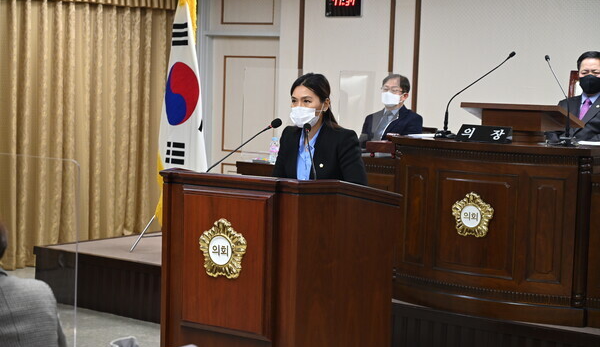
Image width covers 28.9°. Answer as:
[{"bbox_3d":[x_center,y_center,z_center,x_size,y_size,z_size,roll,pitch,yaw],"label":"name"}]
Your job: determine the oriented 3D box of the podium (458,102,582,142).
[{"bbox_3d":[1.227,-0.281,6.447,0.560,0.210,0.410,5,7,33],"label":"podium"}]

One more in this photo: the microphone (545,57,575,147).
[{"bbox_3d":[1.370,-0.397,6.131,0.120,0.475,0.470,2,5,-1],"label":"microphone"}]

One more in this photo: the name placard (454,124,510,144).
[{"bbox_3d":[0.967,-0.202,6.121,0.290,0.083,0.090,5,7,33],"label":"name placard"}]

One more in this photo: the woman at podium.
[{"bbox_3d":[0.080,0.329,5.375,0.460,1.580,0.360,5,7,33],"label":"woman at podium"}]

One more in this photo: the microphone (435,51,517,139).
[{"bbox_3d":[0.957,-0.433,6.372,0.470,0.475,0.120,-1,6,-22],"label":"microphone"}]

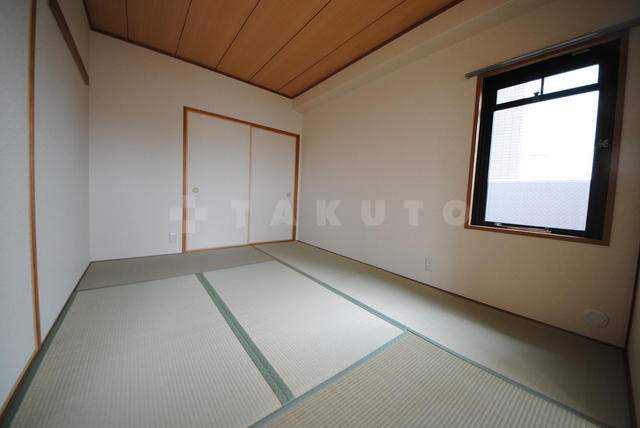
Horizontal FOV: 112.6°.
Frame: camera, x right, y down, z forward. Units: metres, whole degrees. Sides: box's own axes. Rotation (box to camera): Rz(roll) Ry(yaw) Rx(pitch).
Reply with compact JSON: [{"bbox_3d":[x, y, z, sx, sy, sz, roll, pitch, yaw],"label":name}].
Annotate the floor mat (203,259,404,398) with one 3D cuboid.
[{"bbox_3d":[-0.329,0.679,1.764,0.834,0.040,1.711,0,5,-39],"label":"floor mat"}]

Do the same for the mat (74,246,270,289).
[{"bbox_3d":[-1.483,0.566,2.490,1.711,0.040,0.851,0,5,-39],"label":"mat"}]

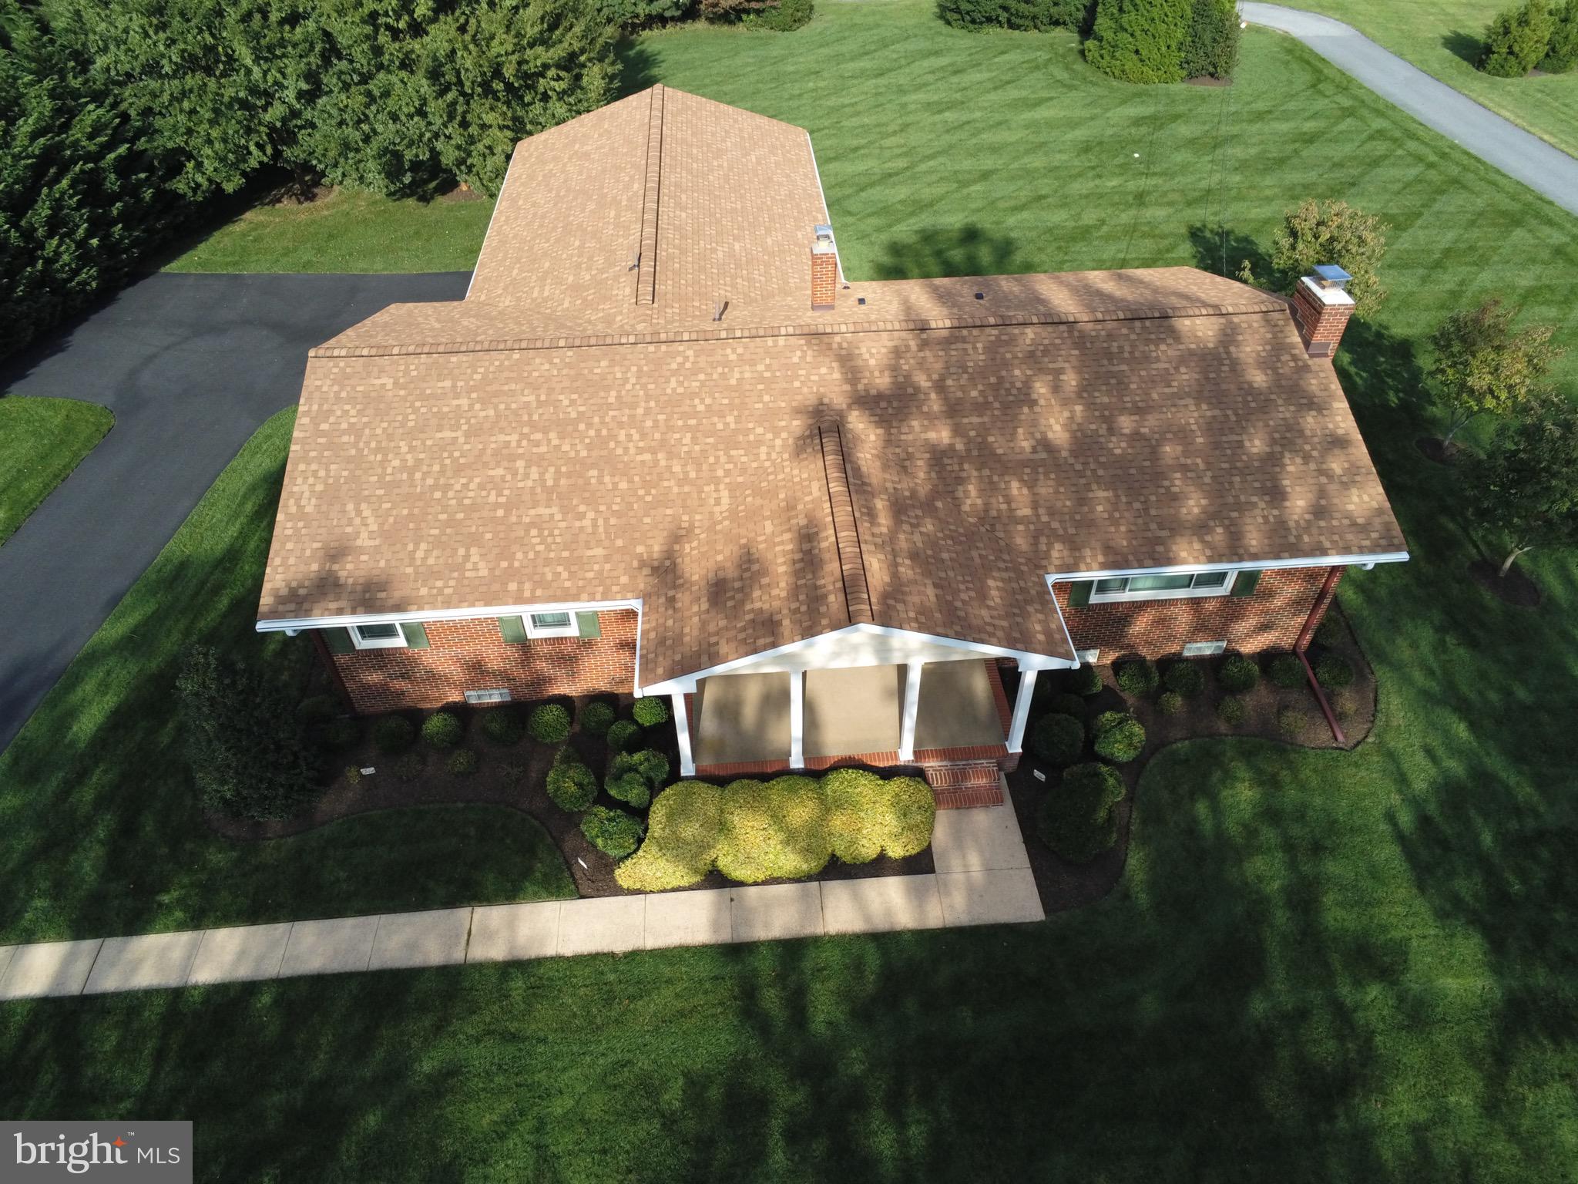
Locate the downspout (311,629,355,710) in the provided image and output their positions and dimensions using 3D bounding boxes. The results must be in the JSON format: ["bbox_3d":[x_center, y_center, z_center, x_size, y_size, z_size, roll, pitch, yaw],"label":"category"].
[{"bbox_3d":[-7.849,1.211,17.906,0.100,2.750,0.085,-3,44,-2],"label":"downspout"}]

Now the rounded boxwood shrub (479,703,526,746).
[{"bbox_3d":[-4.981,2.313,18.227,0.771,0.647,0.771,-3,44,-2],"label":"rounded boxwood shrub"}]

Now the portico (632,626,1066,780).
[{"bbox_3d":[0.946,0.829,16.717,6.500,3.550,2.580,-3,44,-2],"label":"portico"}]

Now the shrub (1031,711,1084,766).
[{"bbox_3d":[4.553,2.501,17.815,0.940,0.880,0.940,-4,44,-2],"label":"shrub"}]

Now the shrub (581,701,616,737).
[{"bbox_3d":[-3.341,2.234,18.458,0.640,0.640,0.640,-4,44,-2],"label":"shrub"}]

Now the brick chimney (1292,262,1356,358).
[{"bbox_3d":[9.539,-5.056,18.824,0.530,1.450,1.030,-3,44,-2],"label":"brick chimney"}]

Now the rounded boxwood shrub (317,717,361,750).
[{"bbox_3d":[-7.885,2.457,18.354,0.740,0.620,0.740,-4,44,-2],"label":"rounded boxwood shrub"}]

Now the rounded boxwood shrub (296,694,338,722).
[{"bbox_3d":[-8.412,2.154,18.710,0.700,0.580,0.700,-4,44,-2],"label":"rounded boxwood shrub"}]

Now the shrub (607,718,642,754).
[{"bbox_3d":[-2.863,2.510,18.176,0.620,0.620,0.620,-4,44,-2],"label":"shrub"}]

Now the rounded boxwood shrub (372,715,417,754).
[{"bbox_3d":[-6.831,2.461,18.133,0.720,0.625,0.720,-3,44,-2],"label":"rounded boxwood shrub"}]

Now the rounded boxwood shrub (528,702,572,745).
[{"bbox_3d":[-4.155,2.281,18.226,0.743,0.667,0.743,-3,44,-2],"label":"rounded boxwood shrub"}]

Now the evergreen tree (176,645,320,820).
[{"bbox_3d":[-8.962,2.245,16.888,2.100,3.000,2.100,-4,44,-2],"label":"evergreen tree"}]

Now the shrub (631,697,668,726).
[{"bbox_3d":[-2.462,2.089,18.615,0.640,0.600,0.640,-4,44,-2],"label":"shrub"}]

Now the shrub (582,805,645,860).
[{"bbox_3d":[-2.784,3.793,16.568,0.931,0.721,0.931,-3,44,-2],"label":"shrub"}]

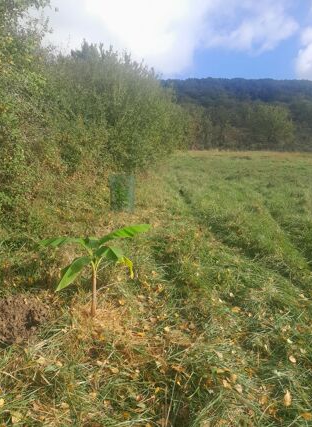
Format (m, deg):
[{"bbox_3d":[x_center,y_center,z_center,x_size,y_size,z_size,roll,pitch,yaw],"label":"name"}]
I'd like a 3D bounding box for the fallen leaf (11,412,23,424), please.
[{"bbox_3d":[-0.731,1.076,1.694,0.060,0.015,0.060,18,27,21],"label":"fallen leaf"}]

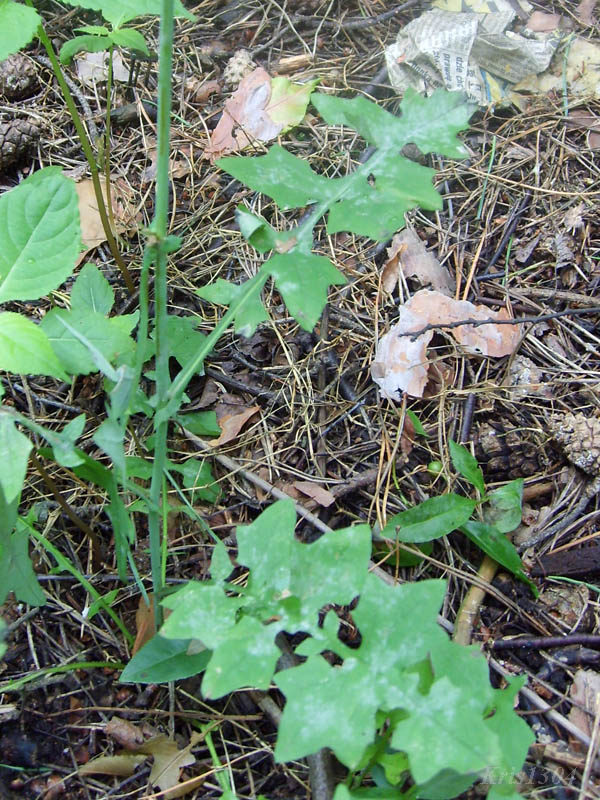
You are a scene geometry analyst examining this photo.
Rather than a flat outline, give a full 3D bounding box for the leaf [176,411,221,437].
[{"bbox_3d":[-0.050,0.011,0.397,0.025,0.010,0.015,8,68,3],"label":"leaf"}]

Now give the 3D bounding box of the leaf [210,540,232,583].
[{"bbox_3d":[-0.042,0.086,0.430,0.012,0.006,0.023,-5,66,-5],"label":"leaf"}]

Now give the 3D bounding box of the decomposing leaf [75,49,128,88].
[{"bbox_3d":[-0.145,-0.244,0.594,0.040,0.012,0.038,-3,63,-2],"label":"decomposing leaf"}]

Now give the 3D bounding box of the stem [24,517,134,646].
[{"bbox_3d":[-0.129,0.106,0.471,0.016,0.012,0.095,-41,86,-19],"label":"stem"}]

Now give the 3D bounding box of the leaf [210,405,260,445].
[{"bbox_3d":[-0.045,0.016,0.561,0.044,0.018,0.023,-41,71,-20],"label":"leaf"}]

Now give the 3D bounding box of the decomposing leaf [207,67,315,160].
[{"bbox_3d":[-0.029,-0.196,0.548,0.097,0.020,0.057,-40,73,-15],"label":"decomposing leaf"}]

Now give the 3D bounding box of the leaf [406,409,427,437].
[{"bbox_3d":[0.058,0.012,0.402,0.009,0.008,0.019,-29,71,-11],"label":"leaf"}]

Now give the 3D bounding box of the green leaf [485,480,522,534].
[{"bbox_3d":[0.111,0.057,0.442,0.022,0.016,0.034,5,60,3],"label":"green leaf"}]

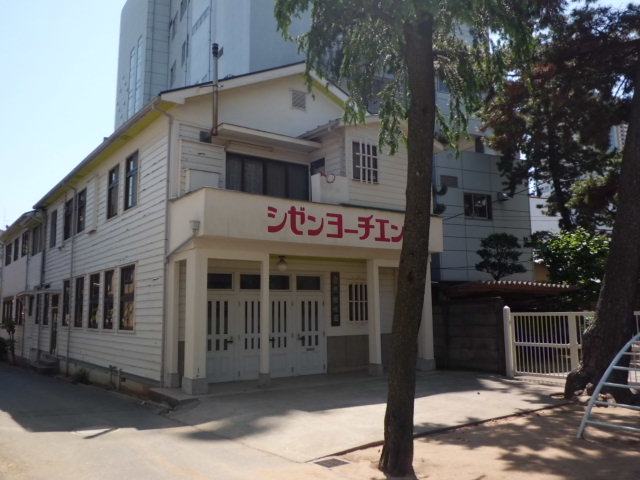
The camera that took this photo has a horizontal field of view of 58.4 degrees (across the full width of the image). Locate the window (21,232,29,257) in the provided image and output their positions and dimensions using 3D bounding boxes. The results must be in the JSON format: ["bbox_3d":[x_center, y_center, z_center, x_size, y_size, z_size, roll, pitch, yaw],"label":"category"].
[{"bbox_3d":[-15.744,0.245,30.641,0.120,1.277,2.112,4,-9,-35],"label":"window"}]

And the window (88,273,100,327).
[{"bbox_3d":[-7.210,1.953,18.324,0.120,1.720,1.184,4,-9,-35],"label":"window"}]

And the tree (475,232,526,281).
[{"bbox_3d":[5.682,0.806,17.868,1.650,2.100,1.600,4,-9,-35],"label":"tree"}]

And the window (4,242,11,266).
[{"bbox_3d":[-17.495,0.796,32.155,0.120,1.193,1.940,4,-9,-35],"label":"window"}]

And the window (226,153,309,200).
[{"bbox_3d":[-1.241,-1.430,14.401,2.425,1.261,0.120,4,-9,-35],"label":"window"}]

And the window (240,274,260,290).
[{"bbox_3d":[-1.683,1.046,14.161,0.628,0.377,0.080,5,-9,-35],"label":"window"}]

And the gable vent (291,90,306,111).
[{"bbox_3d":[-0.563,-3.788,15.595,0.458,0.470,0.080,5,-9,-35],"label":"gable vent"}]

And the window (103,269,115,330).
[{"bbox_3d":[-6.247,1.769,16.974,0.120,1.705,0.979,4,-9,-35],"label":"window"}]

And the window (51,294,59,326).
[{"bbox_3d":[-10.748,2.839,23.261,0.120,1.236,1.133,4,-9,-35],"label":"window"}]

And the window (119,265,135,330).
[{"bbox_3d":[-4.909,1.476,14.561,0.120,1.659,1.280,4,-9,-35],"label":"window"}]

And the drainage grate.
[{"bbox_3d":[0.134,2.509,6.404,0.291,0.040,0.267,4,-9,-35],"label":"drainage grate"}]

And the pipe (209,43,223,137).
[{"bbox_3d":[-2.499,-3.618,13.736,0.200,2.318,0.200,5,-9,-35],"label":"pipe"}]

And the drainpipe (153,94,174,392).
[{"bbox_3d":[-3.441,0.040,12.326,0.436,6.101,0.140,4,-9,-35],"label":"drainpipe"}]

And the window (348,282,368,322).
[{"bbox_3d":[1.024,1.643,15.137,0.757,1.057,0.120,4,-9,-35],"label":"window"}]

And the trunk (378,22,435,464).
[{"bbox_3d":[1.040,-0.092,6.389,0.450,5.112,0.400,4,-6,8],"label":"trunk"}]

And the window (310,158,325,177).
[{"bbox_3d":[-0.055,-1.736,14.913,0.120,0.708,0.640,4,-9,-35],"label":"window"}]

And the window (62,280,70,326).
[{"bbox_3d":[-9.526,2.389,21.571,0.120,1.679,1.009,4,-9,-35],"label":"window"}]

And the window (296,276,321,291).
[{"bbox_3d":[-0.295,1.146,15.135,0.775,0.385,0.080,5,-9,-35],"label":"window"}]

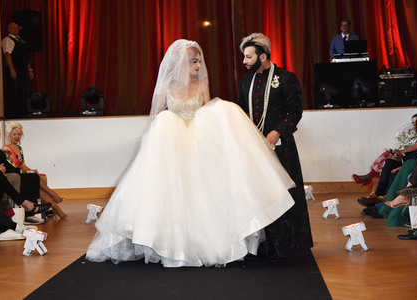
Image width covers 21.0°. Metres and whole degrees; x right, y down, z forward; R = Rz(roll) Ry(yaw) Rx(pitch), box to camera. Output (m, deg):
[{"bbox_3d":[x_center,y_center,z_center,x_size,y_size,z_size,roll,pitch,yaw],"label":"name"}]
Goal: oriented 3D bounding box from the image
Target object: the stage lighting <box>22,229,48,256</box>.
[{"bbox_3d":[-1.535,0.809,9.980,0.210,0.237,0.205,-1,1,2],"label":"stage lighting"}]

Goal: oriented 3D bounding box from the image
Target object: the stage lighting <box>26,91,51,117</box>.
[{"bbox_3d":[-2.979,-0.808,19.800,0.410,0.450,0.360,-1,1,2],"label":"stage lighting"}]

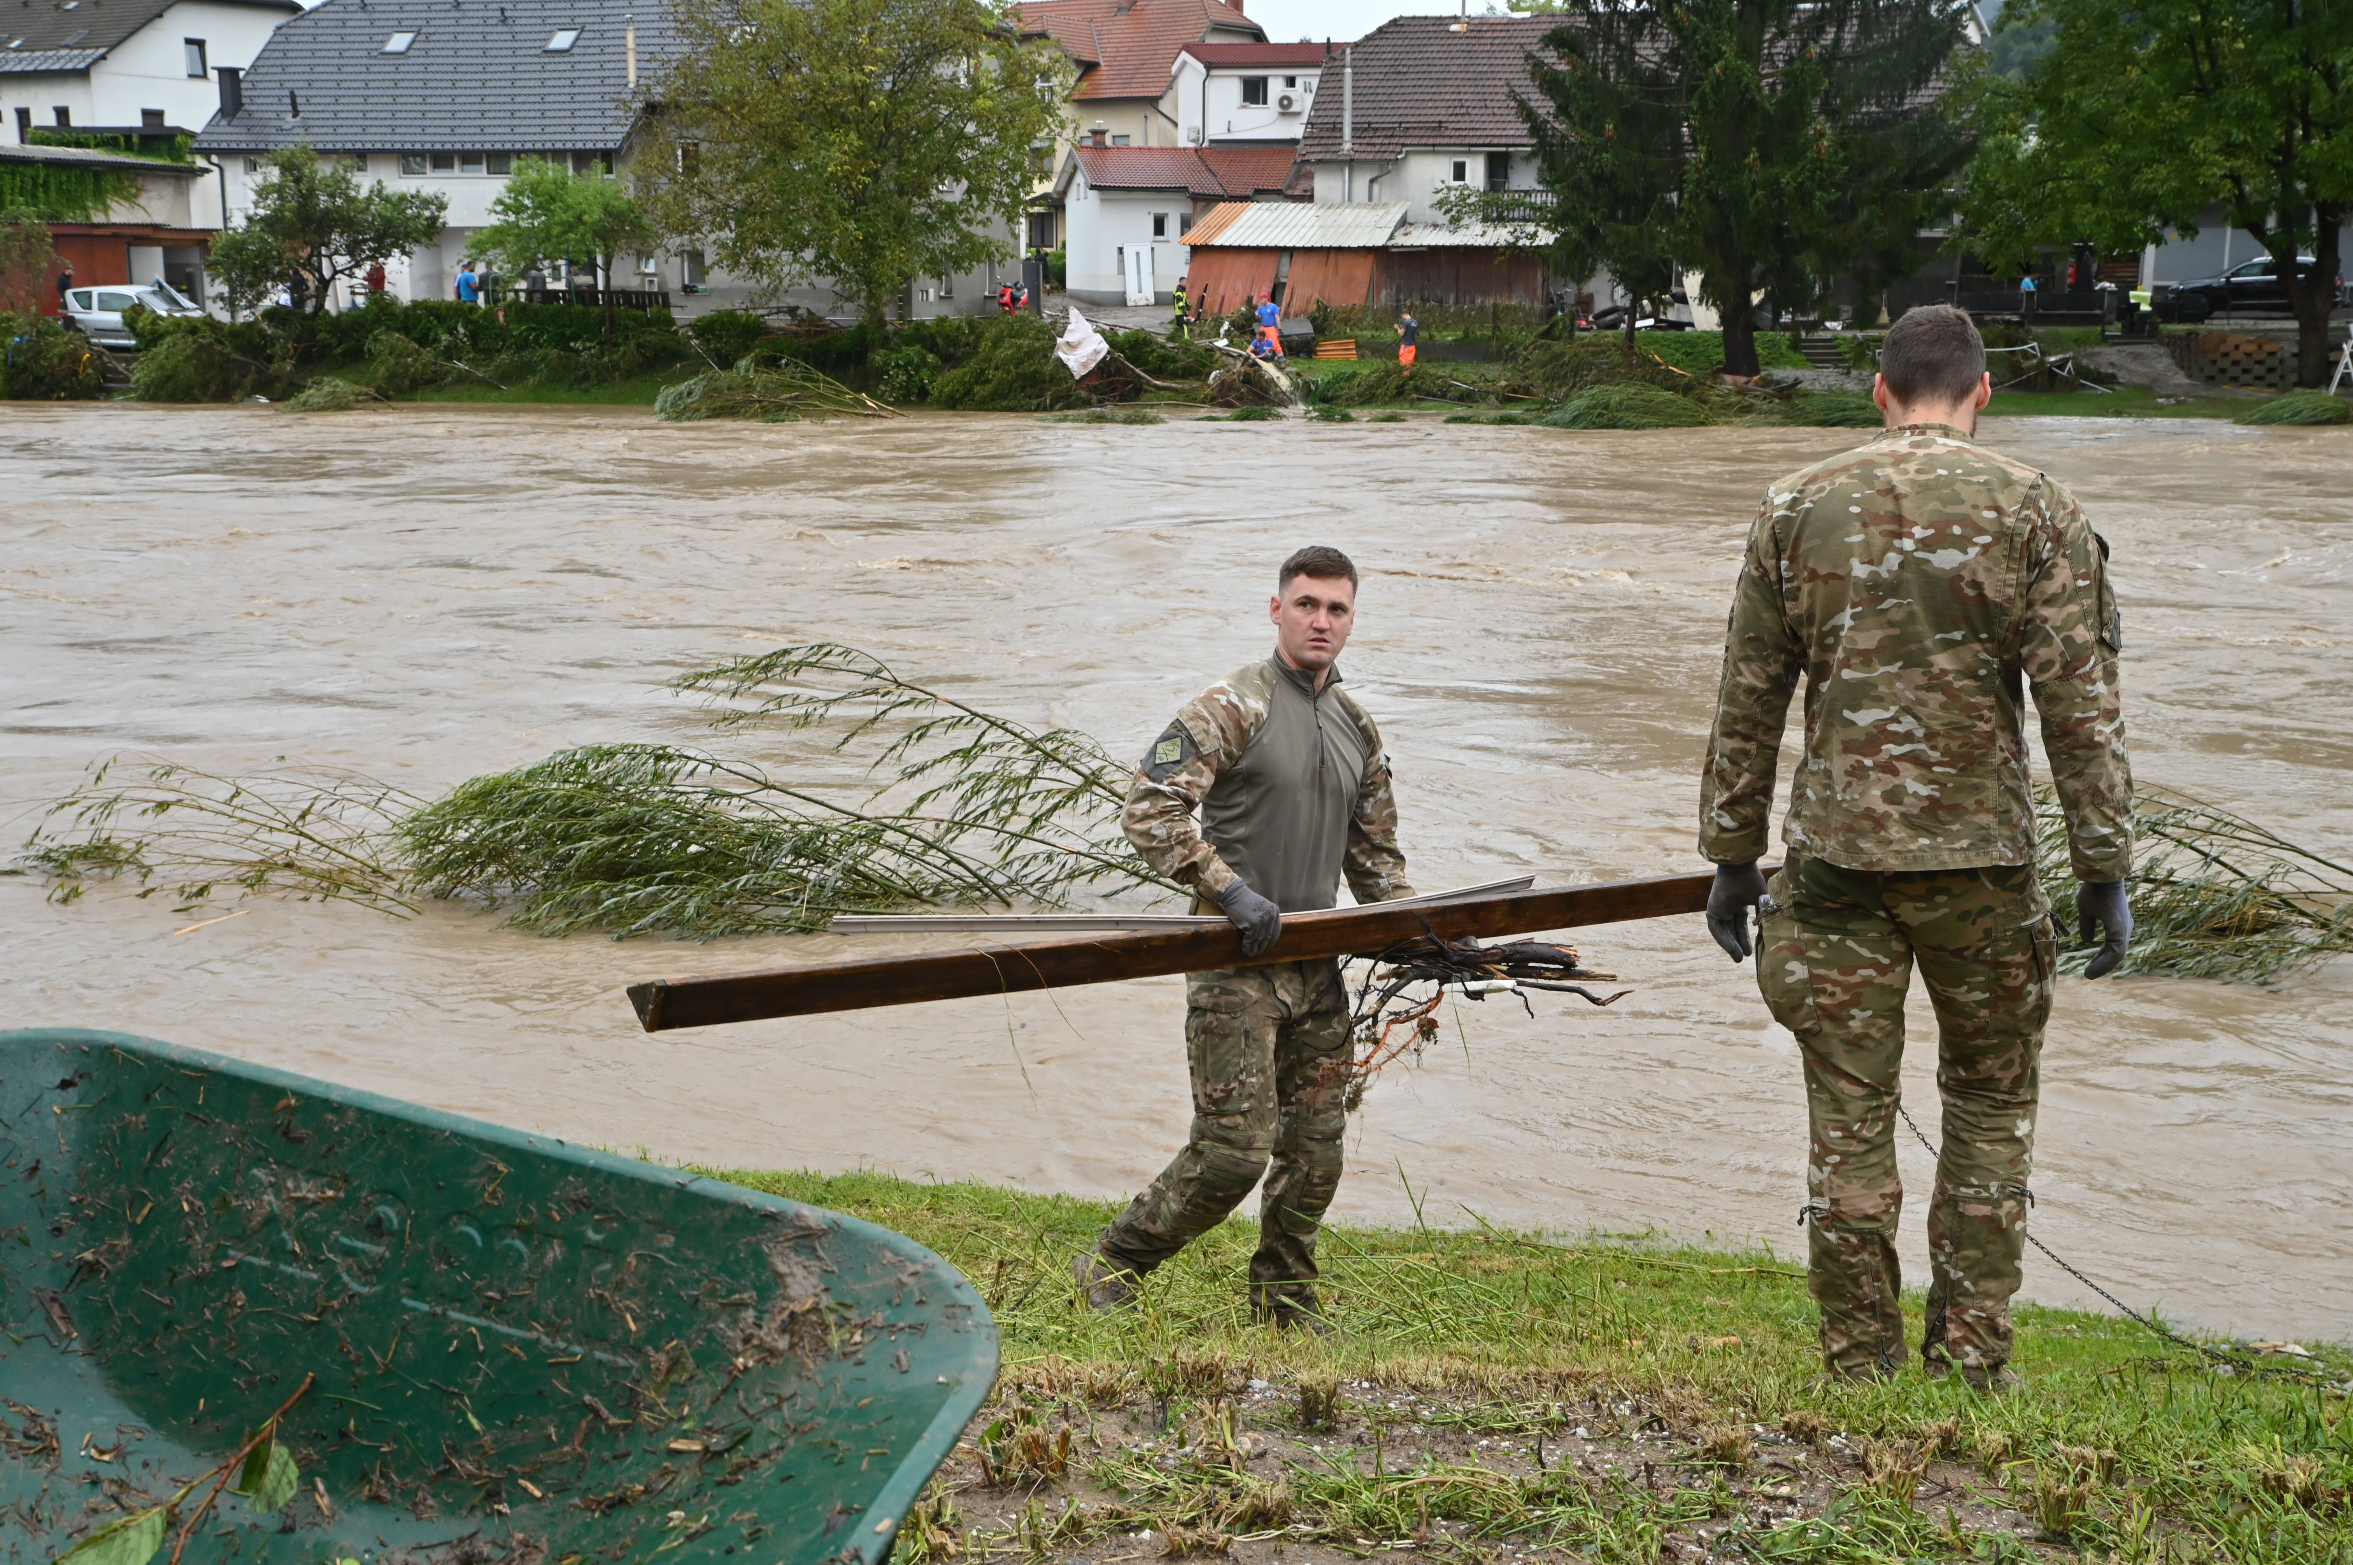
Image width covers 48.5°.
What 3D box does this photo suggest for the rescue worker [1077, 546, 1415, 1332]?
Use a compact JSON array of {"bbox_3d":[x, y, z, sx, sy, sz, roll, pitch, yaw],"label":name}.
[{"bbox_3d":[0.155,0.360,5.618,0.620,1.740,0.580,-11,16,-41],"label":"rescue worker"}]

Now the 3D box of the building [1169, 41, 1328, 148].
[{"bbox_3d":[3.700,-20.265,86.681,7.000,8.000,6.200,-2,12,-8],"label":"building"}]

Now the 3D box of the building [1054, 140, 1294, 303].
[{"bbox_3d":[0.150,-16.419,76.764,6.400,4.500,5.000,-3,12,-12],"label":"building"}]

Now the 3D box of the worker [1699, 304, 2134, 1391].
[{"bbox_3d":[1.200,0.129,4.301,0.670,1.800,0.400,3,12,14],"label":"worker"}]

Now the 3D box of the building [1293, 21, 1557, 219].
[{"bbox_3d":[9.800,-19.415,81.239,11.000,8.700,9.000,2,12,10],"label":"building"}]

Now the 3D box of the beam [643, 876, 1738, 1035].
[{"bbox_3d":[0.253,0.314,5.372,2.920,0.085,0.060,-3,12,-35],"label":"beam"}]

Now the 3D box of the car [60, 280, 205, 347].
[{"bbox_3d":[-25.900,-11.580,65.013,3.600,1.540,1.660,3,12,14],"label":"car"}]

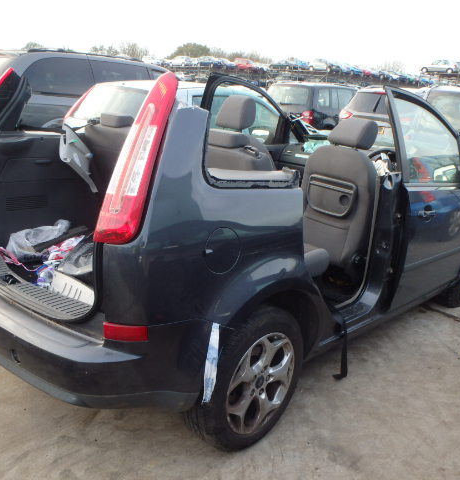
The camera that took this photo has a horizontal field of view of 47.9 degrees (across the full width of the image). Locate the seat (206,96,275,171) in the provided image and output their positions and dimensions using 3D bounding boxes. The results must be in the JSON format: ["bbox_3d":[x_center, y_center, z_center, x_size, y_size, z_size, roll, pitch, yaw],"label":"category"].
[{"bbox_3d":[0.164,-0.452,3.723,0.520,1.080,0.780,18,21,40],"label":"seat"}]

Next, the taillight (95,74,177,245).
[{"bbox_3d":[-0.292,-0.259,1.705,0.170,0.620,0.150,18,-7,20],"label":"taillight"}]

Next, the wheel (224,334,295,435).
[{"bbox_3d":[0.086,0.591,2.260,0.170,0.455,0.455,18,21,40],"label":"wheel"}]

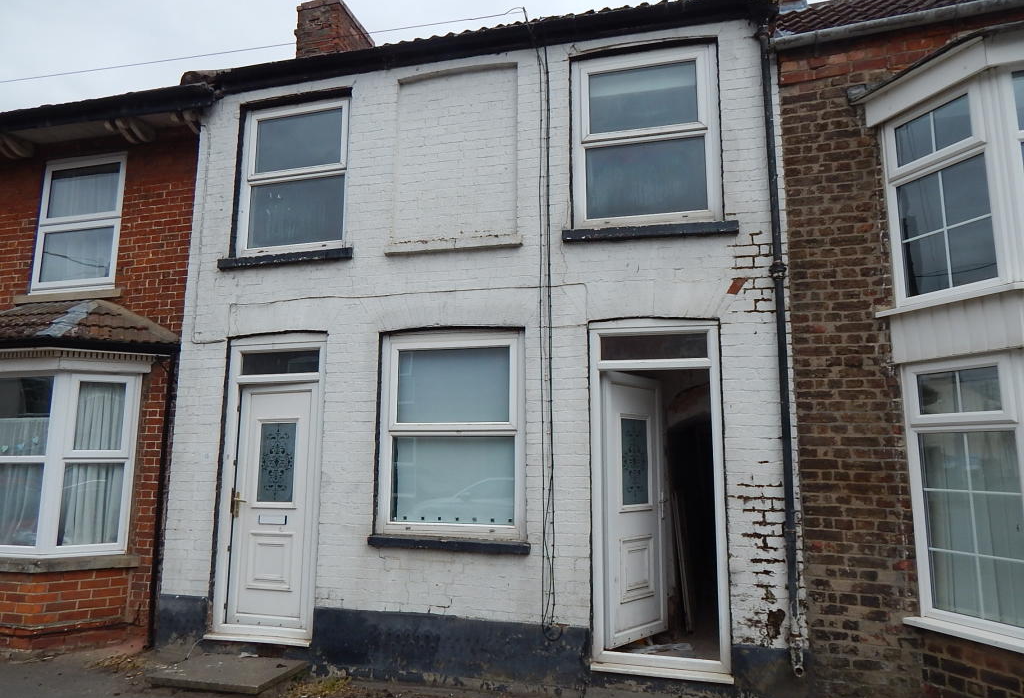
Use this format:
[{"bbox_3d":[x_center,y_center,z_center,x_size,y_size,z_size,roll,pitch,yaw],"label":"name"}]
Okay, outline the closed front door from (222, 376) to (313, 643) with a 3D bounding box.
[{"bbox_3d":[-1.909,1.239,5.224,0.728,1.886,0.080,-2,-8,14],"label":"closed front door"}]

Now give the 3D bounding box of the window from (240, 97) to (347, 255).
[{"bbox_3d":[-1.868,-1.472,5.633,1.071,1.369,0.120,-2,-8,14],"label":"window"}]

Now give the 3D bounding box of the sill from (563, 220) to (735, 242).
[{"bbox_3d":[0.995,-0.824,4.735,1.231,0.080,0.150,-2,-8,14],"label":"sill"}]

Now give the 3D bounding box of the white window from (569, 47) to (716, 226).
[{"bbox_3d":[0.999,-1.586,4.921,1.110,1.411,0.120,-2,-8,14],"label":"white window"}]

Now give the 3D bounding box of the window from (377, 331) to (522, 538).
[{"bbox_3d":[-0.460,0.636,4.932,1.187,1.547,0.120,-2,-8,14],"label":"window"}]

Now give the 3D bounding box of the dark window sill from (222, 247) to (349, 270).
[{"bbox_3d":[-1.870,-0.754,5.453,1.251,0.085,0.150,-2,-8,14],"label":"dark window sill"}]

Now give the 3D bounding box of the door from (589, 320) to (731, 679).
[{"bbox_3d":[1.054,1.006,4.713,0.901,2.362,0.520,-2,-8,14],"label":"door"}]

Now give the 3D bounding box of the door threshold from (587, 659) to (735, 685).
[{"bbox_3d":[0.988,2.141,4.317,0.914,0.042,0.120,-2,-8,14],"label":"door threshold"}]

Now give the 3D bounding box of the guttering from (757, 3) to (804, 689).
[{"bbox_3d":[1.796,-0.147,4.341,0.100,4.378,0.110,-2,-8,14],"label":"guttering"}]

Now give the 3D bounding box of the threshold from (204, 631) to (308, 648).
[{"bbox_3d":[-1.952,2.245,5.050,0.922,0.040,0.120,-2,-8,14],"label":"threshold"}]

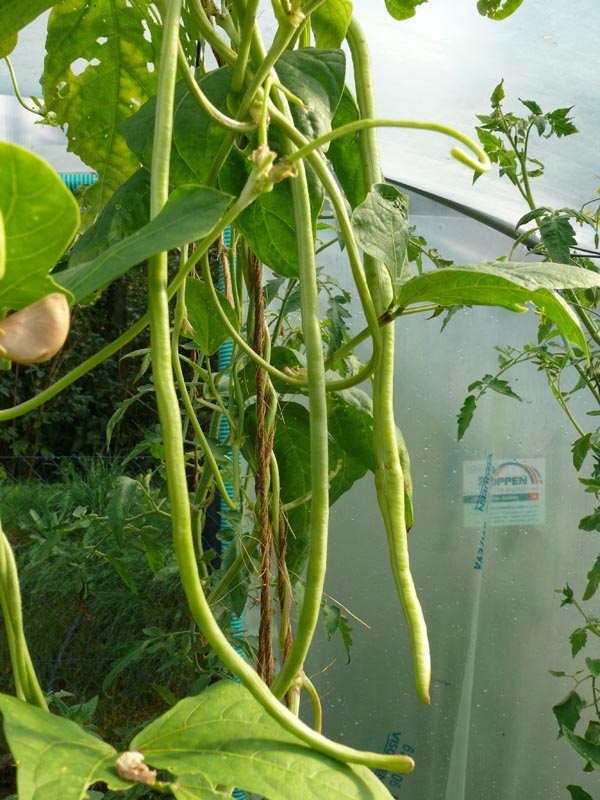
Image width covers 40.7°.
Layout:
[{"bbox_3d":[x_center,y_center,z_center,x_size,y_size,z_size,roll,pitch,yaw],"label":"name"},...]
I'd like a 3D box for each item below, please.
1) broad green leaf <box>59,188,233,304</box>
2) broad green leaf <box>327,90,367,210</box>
[{"bbox_3d":[-0.077,-0.076,0.400,0.110,0.020,0.046,-30,25,0],"label":"broad green leaf"},{"bbox_3d":[0.023,-0.148,0.465,0.046,0.082,0.020,-11,6,-11],"label":"broad green leaf"}]

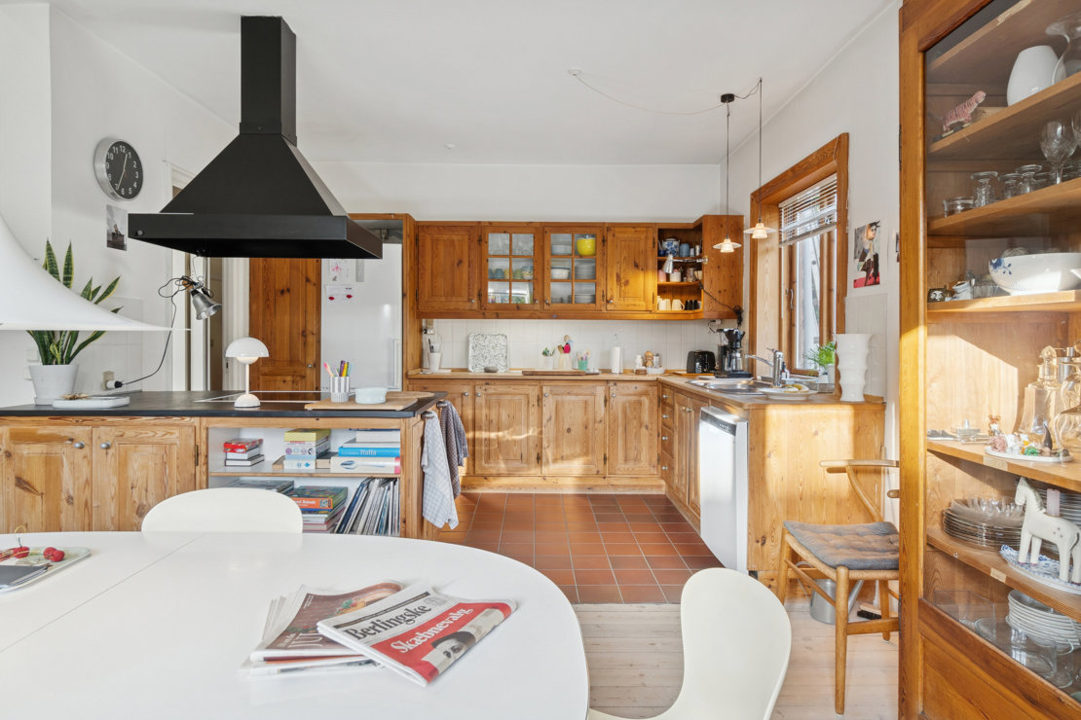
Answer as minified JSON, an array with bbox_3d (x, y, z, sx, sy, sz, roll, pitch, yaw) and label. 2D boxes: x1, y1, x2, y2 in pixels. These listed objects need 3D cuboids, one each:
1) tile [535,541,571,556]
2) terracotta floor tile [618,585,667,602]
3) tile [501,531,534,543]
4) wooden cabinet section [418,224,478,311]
[{"bbox_3d":[0.068,1.086,3.239,0.196,0.014,0.194,0,2,0],"label":"tile"},{"bbox_3d":[0.484,1.119,2.702,0.199,0.015,0.192,0,2,0],"label":"terracotta floor tile"},{"bbox_3d":[-0.142,1.074,3.441,0.198,0.012,0.190,0,3,-1],"label":"tile"},{"bbox_3d":[-0.746,-0.745,4.740,0.485,0.690,0.320,0,2,0],"label":"wooden cabinet section"}]

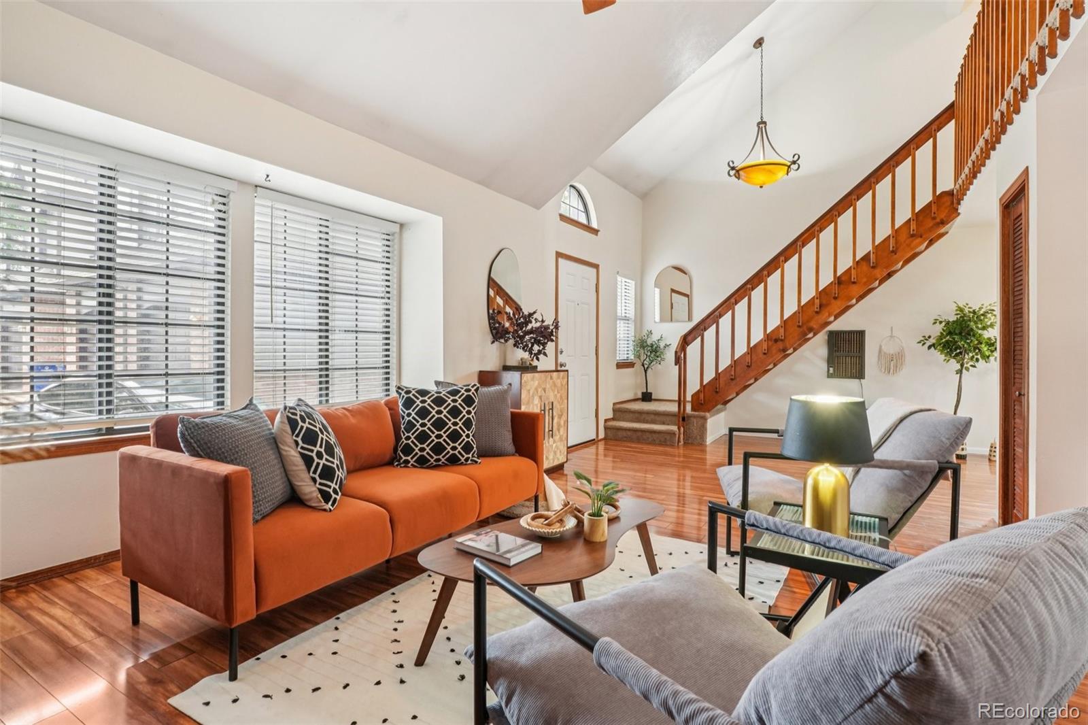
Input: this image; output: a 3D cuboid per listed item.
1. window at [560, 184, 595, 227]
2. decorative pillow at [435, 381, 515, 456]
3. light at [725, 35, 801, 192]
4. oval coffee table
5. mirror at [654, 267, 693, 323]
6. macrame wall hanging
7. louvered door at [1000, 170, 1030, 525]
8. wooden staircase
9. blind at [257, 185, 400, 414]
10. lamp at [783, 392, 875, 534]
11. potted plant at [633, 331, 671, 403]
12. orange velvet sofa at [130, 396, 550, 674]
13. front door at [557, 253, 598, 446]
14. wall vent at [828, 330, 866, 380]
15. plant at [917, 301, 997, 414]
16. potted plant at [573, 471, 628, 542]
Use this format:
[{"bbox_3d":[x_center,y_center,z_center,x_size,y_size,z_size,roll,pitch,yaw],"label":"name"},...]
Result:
[{"bbox_3d":[0.355,-1.772,5.412,0.100,0.410,0.780,0,1,35],"label":"window"},{"bbox_3d":[-0.427,0.361,3.020,0.490,0.470,0.160,0,-13,13],"label":"decorative pillow"},{"bbox_3d":[2.119,-2.418,4.680,0.650,1.464,0.650,0,1,35],"label":"light"},{"bbox_3d":[0.088,0.805,1.748,0.571,0.390,1.020,0,1,43],"label":"oval coffee table"},{"bbox_3d":[1.766,-0.927,6.597,0.524,0.773,0.030,0,1,35],"label":"mirror"},{"bbox_3d":[3.751,-0.117,5.223,0.251,0.517,0.030,0,1,35],"label":"macrame wall hanging"},{"bbox_3d":[2.593,0.005,2.636,0.080,1.957,0.664,0,1,35],"label":"louvered door"},{"bbox_3d":[2.820,-0.692,5.236,2.499,3.254,0.979,0,1,35],"label":"wooden staircase"},{"bbox_3d":[-1.527,-0.381,3.522,0.100,1.484,1.100,0,1,35],"label":"blind"},{"bbox_3d":[0.836,0.315,1.430,0.276,0.412,0.276,0,1,35],"label":"lamp"},{"bbox_3d":[1.458,0.041,6.579,0.464,0.963,0.439,0,1,35],"label":"potted plant"},{"bbox_3d":[-0.847,0.596,2.538,0.817,0.804,1.905,0,1,30],"label":"orange velvet sofa"},{"bbox_3d":[0.378,-0.103,5.428,0.090,2.086,0.924,0,1,35],"label":"front door"},{"bbox_3d":[3.409,-0.086,5.450,0.365,0.553,0.050,0,1,35],"label":"wall vent"},{"bbox_3d":[4.088,0.177,4.740,0.700,1.530,0.680,0,1,35],"label":"plant"},{"bbox_3d":[0.192,0.492,1.671,0.162,0.235,0.162,-1,1,0],"label":"potted plant"}]

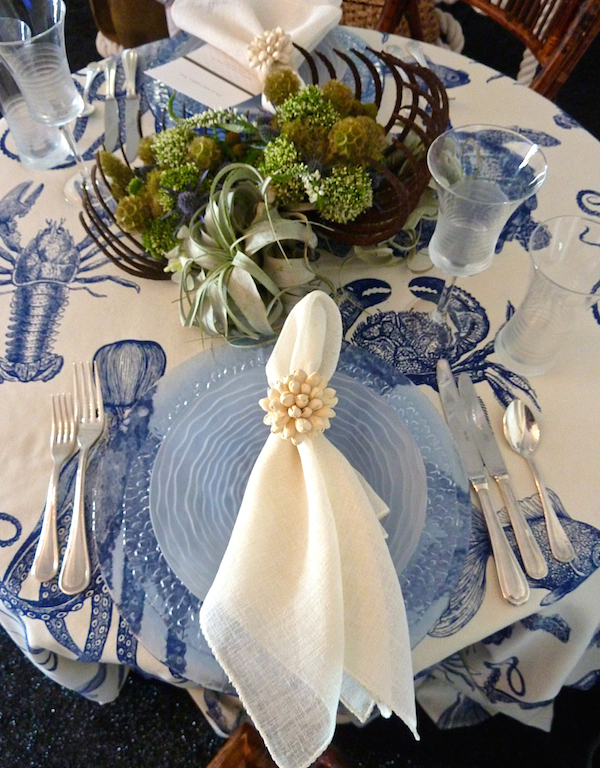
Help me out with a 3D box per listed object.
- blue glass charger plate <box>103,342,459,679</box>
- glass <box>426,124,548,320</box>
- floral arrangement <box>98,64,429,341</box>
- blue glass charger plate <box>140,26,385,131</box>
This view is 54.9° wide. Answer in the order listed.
[{"bbox_3d":[-0.014,0.097,0.512,0.329,0.019,0.329,0,61,0],"label":"blue glass charger plate"},{"bbox_3d":[0.144,-0.115,0.521,0.087,0.204,0.087,0,61,0],"label":"glass"},{"bbox_3d":[-0.026,-0.225,0.614,0.415,0.150,0.305,-13,62,-7],"label":"floral arrangement"},{"bbox_3d":[-0.046,-0.413,0.791,0.329,0.019,0.329,0,61,0],"label":"blue glass charger plate"}]

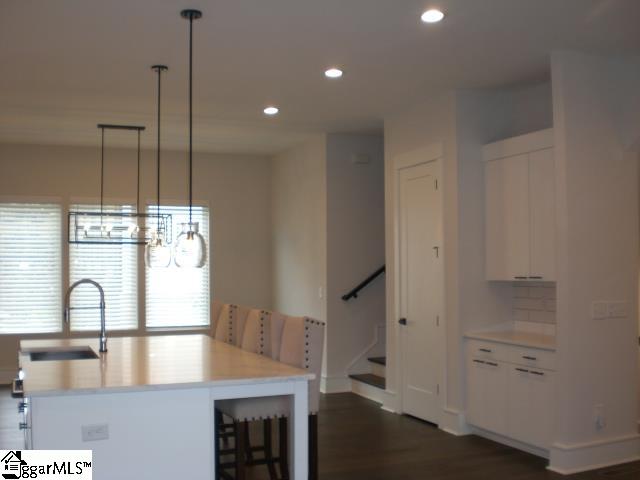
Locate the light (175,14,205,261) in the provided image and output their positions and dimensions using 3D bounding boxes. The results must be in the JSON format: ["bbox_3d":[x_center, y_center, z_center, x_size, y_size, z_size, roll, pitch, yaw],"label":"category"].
[{"bbox_3d":[-0.799,-0.617,4.366,0.195,1.584,0.195,1,-2,-24],"label":"light"}]

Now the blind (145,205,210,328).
[{"bbox_3d":[-1.914,0.370,9.498,0.867,1.640,0.100,1,-2,-24],"label":"blind"}]

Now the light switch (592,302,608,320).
[{"bbox_3d":[2.084,0.524,5.223,0.152,0.130,0.012,0,-2,-24],"label":"light switch"}]

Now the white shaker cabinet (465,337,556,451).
[{"bbox_3d":[1.803,1.270,5.796,0.580,0.840,1.219,1,-2,-24],"label":"white shaker cabinet"}]

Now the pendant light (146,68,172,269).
[{"bbox_3d":[-1.244,-0.574,5.447,0.197,1.551,0.197,1,-3,-23],"label":"pendant light"}]

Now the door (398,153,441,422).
[{"bbox_3d":[0.983,0.504,6.821,0.050,2.476,0.684,1,-2,-24],"label":"door"}]

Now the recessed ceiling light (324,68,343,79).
[{"bbox_3d":[0.112,-1.340,5.679,0.155,0.025,0.155,1,-3,-23],"label":"recessed ceiling light"}]

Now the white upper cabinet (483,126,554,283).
[{"bbox_3d":[1.903,-0.271,5.902,0.335,1.234,1.219,1,-2,-24],"label":"white upper cabinet"}]

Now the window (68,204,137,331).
[{"bbox_3d":[-2.798,0.367,9.108,0.855,1.623,0.070,1,-2,-24],"label":"window"}]

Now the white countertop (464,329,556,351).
[{"bbox_3d":[1.795,0.842,5.809,0.595,0.034,1.219,1,-2,-24],"label":"white countertop"}]

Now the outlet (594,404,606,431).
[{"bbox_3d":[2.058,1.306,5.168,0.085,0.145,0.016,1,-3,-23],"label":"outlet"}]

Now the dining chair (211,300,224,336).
[{"bbox_3d":[-0.975,1.129,5.898,0.580,1.170,0.550,1,-3,-23],"label":"dining chair"}]

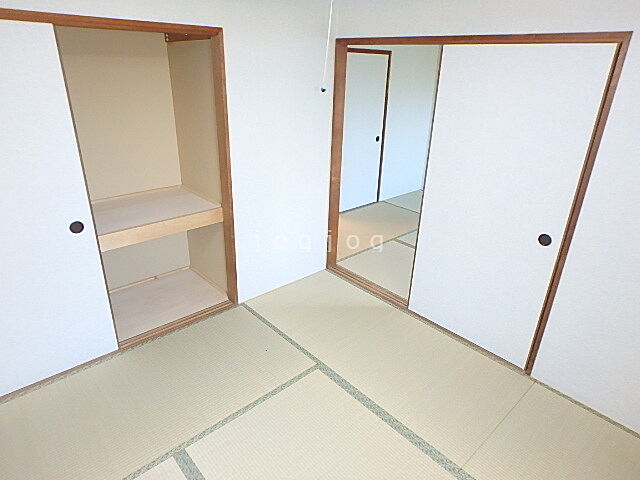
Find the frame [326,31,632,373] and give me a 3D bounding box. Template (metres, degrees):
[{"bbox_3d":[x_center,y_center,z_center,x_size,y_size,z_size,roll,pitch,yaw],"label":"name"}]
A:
[{"bbox_3d":[0.701,-0.301,2.537,0.090,1.810,1.710,-20,32,-39],"label":"frame"}]

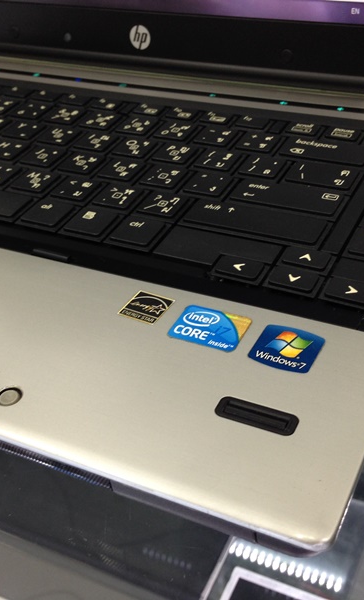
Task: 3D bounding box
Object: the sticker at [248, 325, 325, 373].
[{"bbox_3d":[0.029,0.013,0.211,0.018,0.001,0.017,14,41,24],"label":"sticker"}]

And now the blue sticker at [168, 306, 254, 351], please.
[{"bbox_3d":[0.008,0.008,0.220,0.021,0.001,0.016,11,40,21],"label":"blue sticker"}]

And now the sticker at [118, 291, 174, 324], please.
[{"bbox_3d":[-0.011,0.002,0.231,0.013,0.001,0.013,16,42,26],"label":"sticker"}]

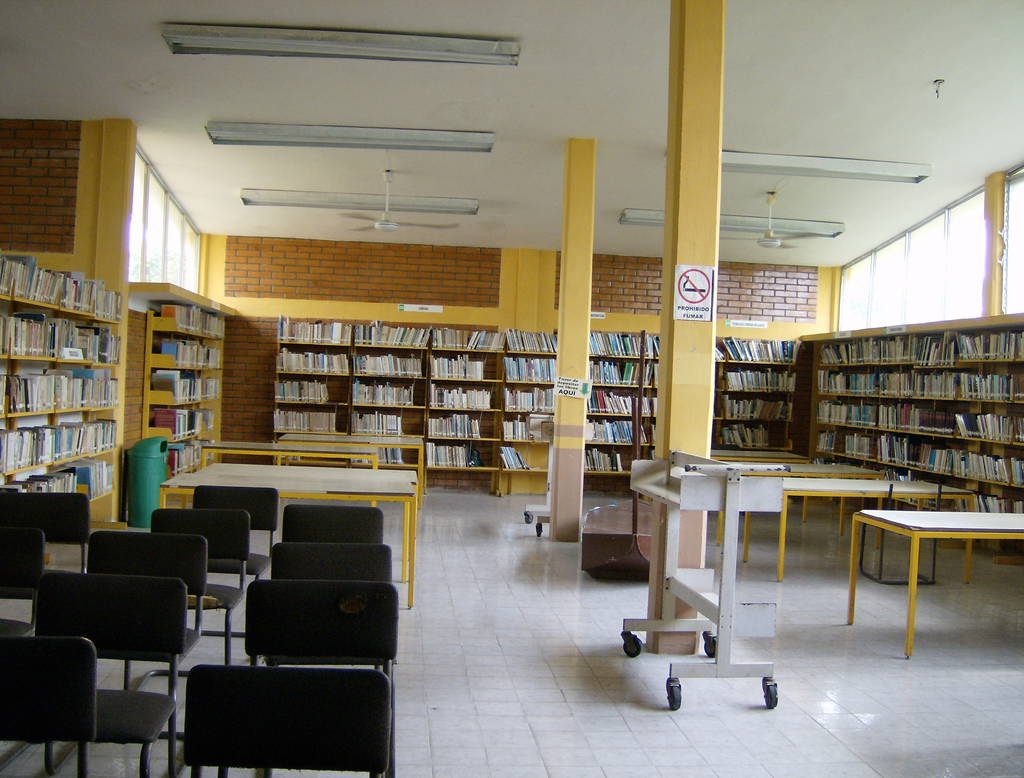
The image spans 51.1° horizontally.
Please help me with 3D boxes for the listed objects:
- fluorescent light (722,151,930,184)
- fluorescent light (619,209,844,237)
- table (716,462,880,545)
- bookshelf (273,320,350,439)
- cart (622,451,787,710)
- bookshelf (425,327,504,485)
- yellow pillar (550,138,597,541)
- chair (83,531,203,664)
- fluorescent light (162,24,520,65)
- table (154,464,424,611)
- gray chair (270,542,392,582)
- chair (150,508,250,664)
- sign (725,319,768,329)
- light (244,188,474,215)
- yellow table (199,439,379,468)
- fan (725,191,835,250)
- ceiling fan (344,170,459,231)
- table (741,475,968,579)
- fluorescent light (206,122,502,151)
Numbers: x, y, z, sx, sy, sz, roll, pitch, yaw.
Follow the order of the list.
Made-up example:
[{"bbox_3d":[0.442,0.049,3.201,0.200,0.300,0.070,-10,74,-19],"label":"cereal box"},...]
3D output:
[{"bbox_3d":[2.661,-2.081,9.924,2.548,0.091,0.280,2,-7,-6],"label":"fluorescent light"},{"bbox_3d":[2.470,-1.852,11.933,2.548,0.091,0.280,2,-7,-6],"label":"fluorescent light"},{"bbox_3d":[2.578,1.082,10.063,1.560,0.684,0.830,2,0,-8],"label":"table"},{"bbox_3d":[-2.395,0.197,12.856,0.910,2.030,0.330,2,0,-6],"label":"bookshelf"},{"bbox_3d":[0.902,0.864,5.089,0.490,1.060,0.960,2,0,-8],"label":"cart"},{"bbox_3d":[-0.566,0.275,13.044,0.910,2.010,0.330,2,0,-6],"label":"bookshelf"},{"bbox_3d":[0.543,-0.424,9.562,0.245,3.540,0.250,2,0,-6],"label":"yellow pillar"},{"bbox_3d":[-1.382,0.918,3.826,0.483,0.770,0.560,2,0,-6],"label":"chair"},{"bbox_3d":[-1.185,-2.404,7.573,2.460,0.090,0.240,2,-7,-4],"label":"fluorescent light"},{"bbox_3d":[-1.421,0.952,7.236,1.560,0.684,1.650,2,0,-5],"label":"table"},{"bbox_3d":[-0.656,0.956,3.723,0.450,0.780,0.510,2,0,-6],"label":"gray chair"},{"bbox_3d":[-1.402,0.921,4.631,0.450,0.780,0.520,2,0,-6],"label":"chair"},{"bbox_3d":[3.035,-0.842,13.783,0.581,0.091,0.017,2,0,-6],"label":"sign"},{"bbox_3d":[-1.597,-1.972,11.335,2.460,0.090,0.250,2,-7,-5],"label":"light"},{"bbox_3d":[-2.090,0.901,10.200,1.560,0.684,0.830,2,0,-3],"label":"yellow table"},{"bbox_3d":[2.625,-1.711,10.857,1.380,0.570,1.380,2,0,-6],"label":"fan"},{"bbox_3d":[-1.127,-1.814,10.379,1.200,0.600,1.220,2,0,-6],"label":"ceiling fan"},{"bbox_3d":[2.708,1.101,8.397,1.560,0.684,0.830,2,0,-7],"label":"table"},{"bbox_3d":[-1.425,-2.247,9.497,2.548,0.091,0.280,2,-7,-6],"label":"fluorescent light"}]

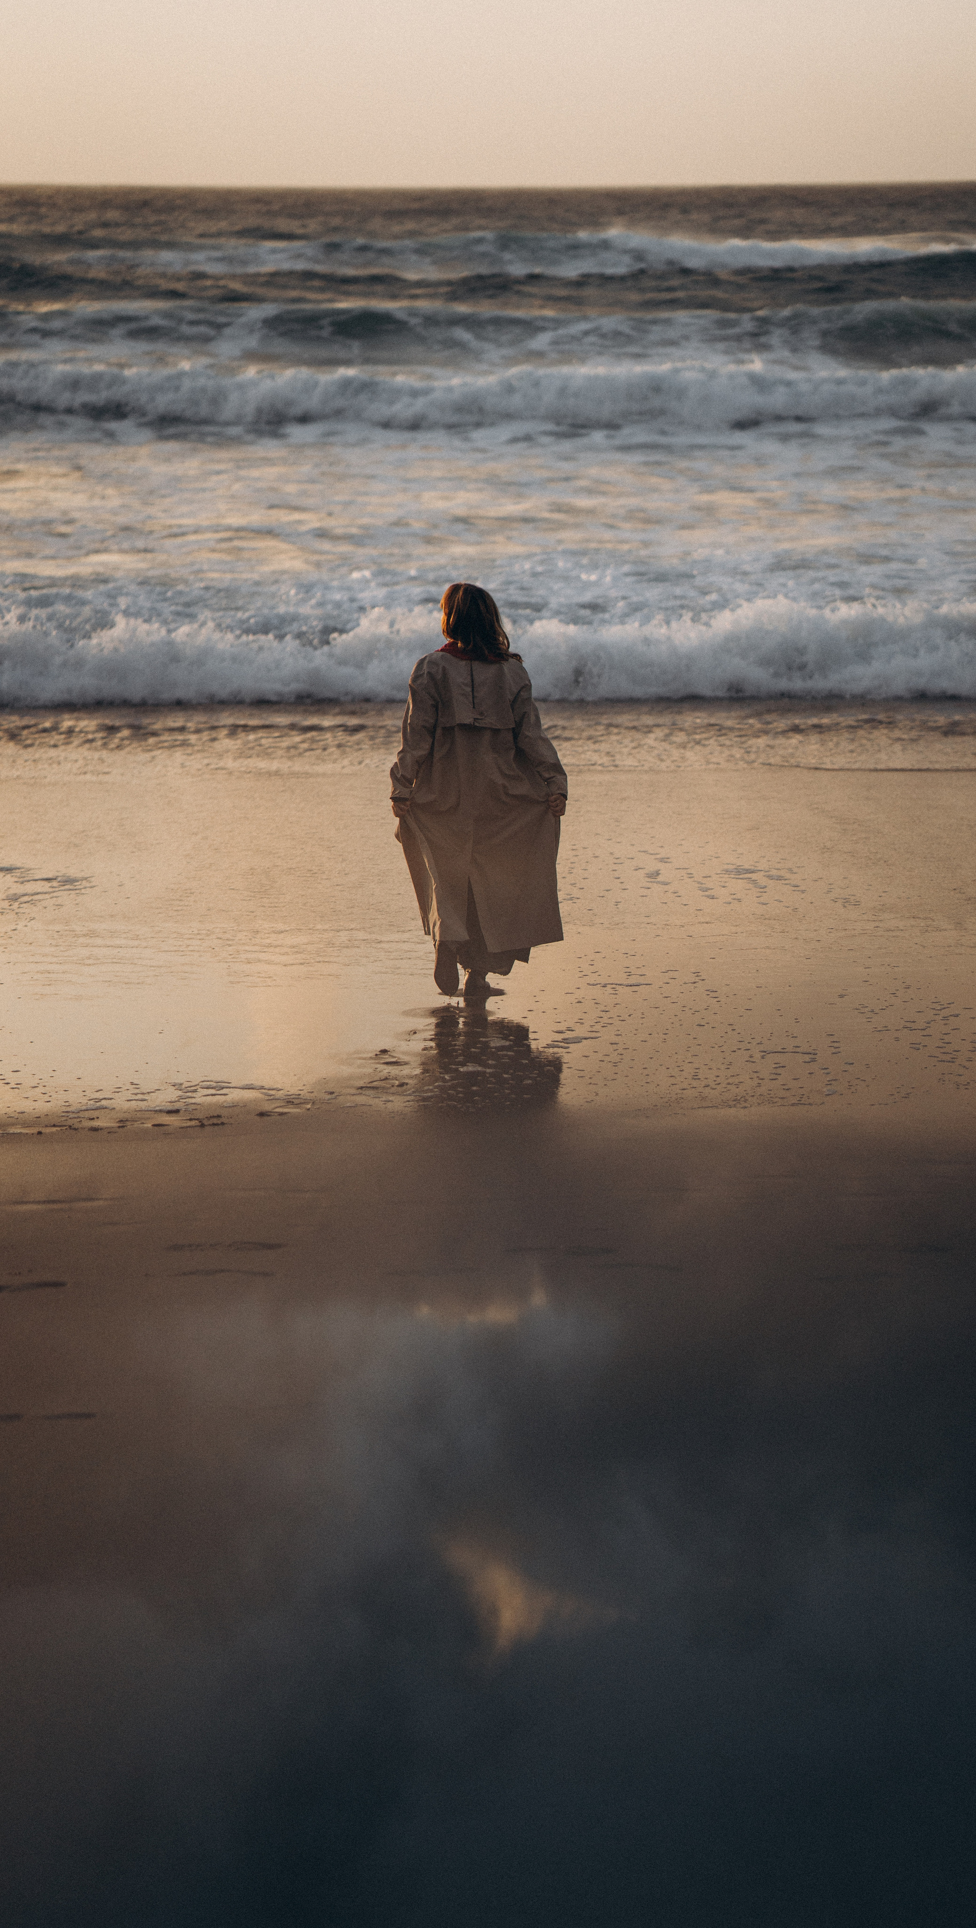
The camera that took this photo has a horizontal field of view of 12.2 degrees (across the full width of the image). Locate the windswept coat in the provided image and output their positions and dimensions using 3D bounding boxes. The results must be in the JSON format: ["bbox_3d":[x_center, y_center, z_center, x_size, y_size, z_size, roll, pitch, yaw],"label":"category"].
[{"bbox_3d":[-0.036,-0.656,18.190,0.690,1.200,0.480,-1,10,-3],"label":"windswept coat"}]

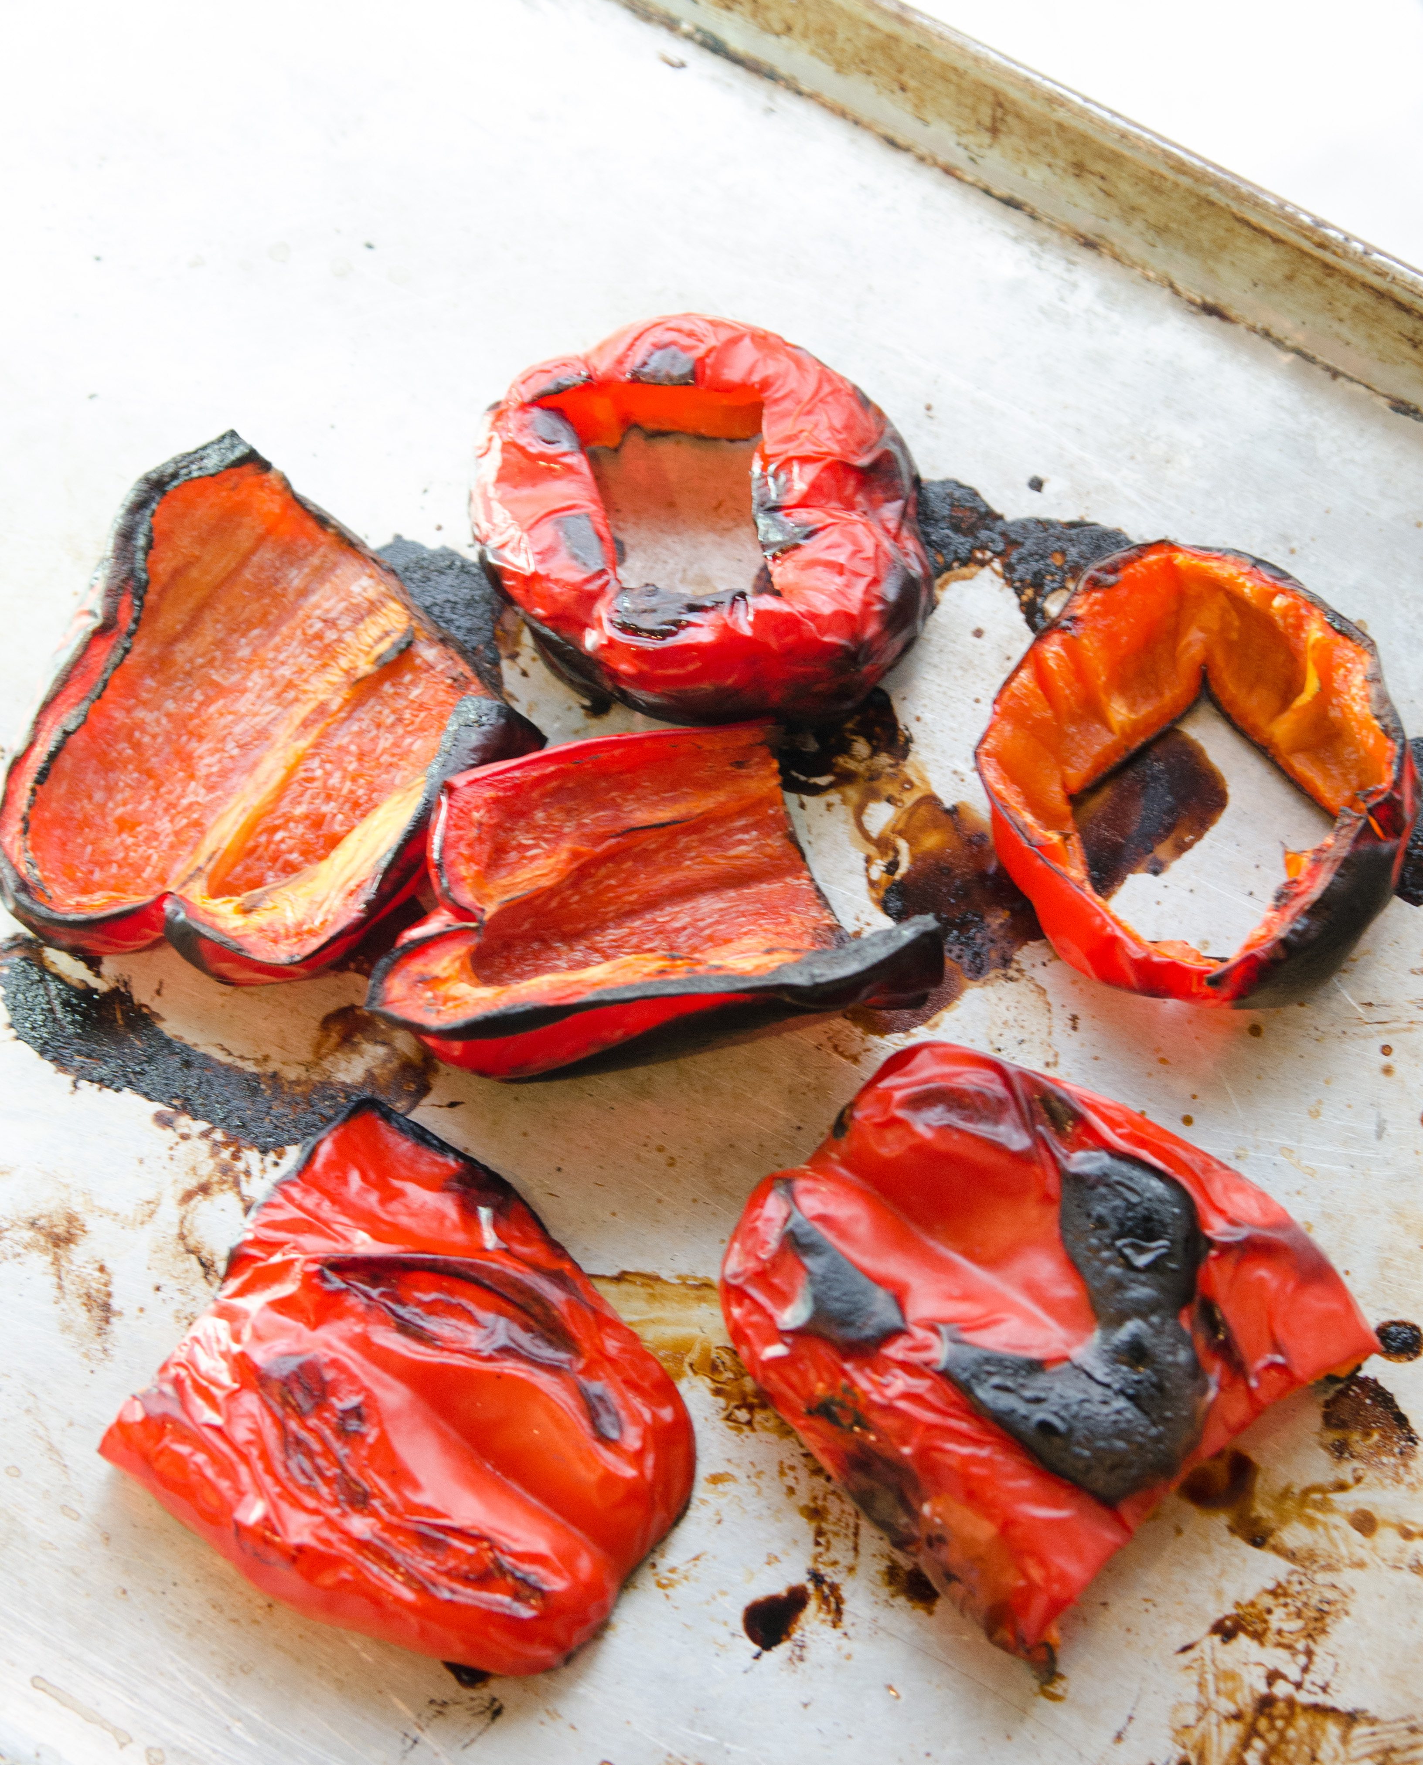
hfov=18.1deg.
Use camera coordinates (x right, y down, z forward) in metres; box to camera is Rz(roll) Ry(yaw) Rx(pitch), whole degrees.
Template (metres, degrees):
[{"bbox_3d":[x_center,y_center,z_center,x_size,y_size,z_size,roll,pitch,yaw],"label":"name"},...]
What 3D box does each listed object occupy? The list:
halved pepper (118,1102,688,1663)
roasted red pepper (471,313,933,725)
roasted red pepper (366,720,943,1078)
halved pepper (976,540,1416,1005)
[{"bbox_3d":[-0.043,0.081,0.697,0.082,0.028,0.070,33,69,14],"label":"halved pepper"},{"bbox_3d":[-0.002,-0.062,0.762,0.076,0.030,0.075,0,66,0],"label":"roasted red pepper"},{"bbox_3d":[-0.009,0.005,0.731,0.088,0.030,0.050,-7,66,-4],"label":"roasted red pepper"},{"bbox_3d":[0.078,-0.015,0.741,0.072,0.030,0.077,0,66,0],"label":"halved pepper"}]

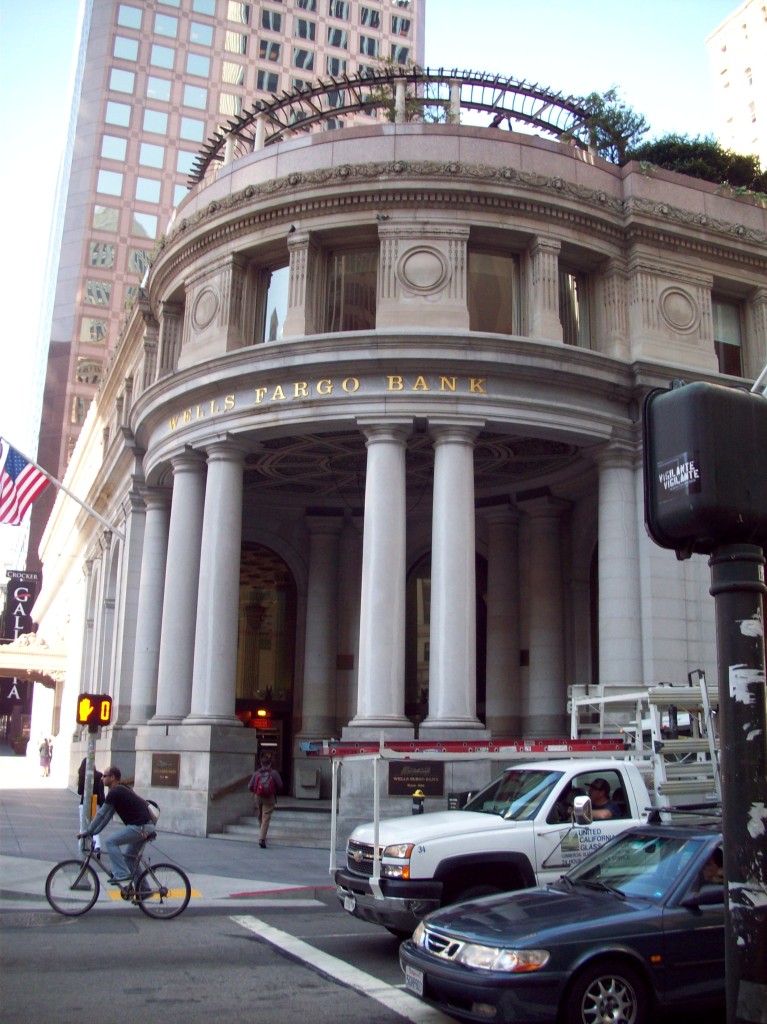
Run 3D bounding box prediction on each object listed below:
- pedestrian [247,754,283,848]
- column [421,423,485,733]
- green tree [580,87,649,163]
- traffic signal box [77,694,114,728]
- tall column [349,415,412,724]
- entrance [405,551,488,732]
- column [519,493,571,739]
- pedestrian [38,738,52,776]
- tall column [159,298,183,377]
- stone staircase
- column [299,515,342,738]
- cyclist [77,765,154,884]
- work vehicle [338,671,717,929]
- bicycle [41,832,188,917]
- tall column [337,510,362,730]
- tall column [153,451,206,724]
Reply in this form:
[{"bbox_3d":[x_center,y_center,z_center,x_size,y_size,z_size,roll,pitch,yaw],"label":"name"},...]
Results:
[{"bbox_3d":[-2.274,5.522,20.900,0.620,1.770,0.520,0,-12,7],"label":"pedestrian"},{"bbox_3d":[1.520,1.316,23.964,1.370,6.760,1.370,2,-13,-1],"label":"column"},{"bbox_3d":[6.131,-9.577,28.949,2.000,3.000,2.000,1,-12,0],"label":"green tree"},{"bbox_3d":[-4.001,2.730,15.148,0.490,0.443,0.260,6,-13,-20],"label":"traffic signal box"},{"bbox_3d":[0.035,1.309,22.521,1.300,6.250,1.300,1,-12,0],"label":"tall column"},{"bbox_3d":[1.764,4.881,33.012,2.650,7.640,0.600,-4,-14,23],"label":"entrance"},{"bbox_3d":[4.597,3.008,30.915,1.350,6.760,1.350,-4,-14,23],"label":"column"},{"bbox_3d":[-14.816,10.772,47.950,0.580,1.670,0.420,6,-13,-22],"label":"pedestrian"},{"bbox_3d":[-5.874,-4.535,30.152,0.720,2.580,0.580,8,-14,-26],"label":"tall column"},{"bbox_3d":[-1.940,6.340,22.052,2.850,0.660,1.400,-4,-13,22],"label":"stone staircase"},{"bbox_3d":[-1.923,3.515,33.902,1.350,6.760,1.350,2,-13,0],"label":"column"},{"bbox_3d":[-3.330,3.967,13.600,0.950,1.510,0.550,2,-13,0],"label":"cyclist"},{"bbox_3d":[2.382,3.419,12.428,5.700,2.750,2.070,6,-13,-21],"label":"work vehicle"},{"bbox_3d":[-3.217,4.462,13.486,1.770,1.020,0.600,2,-13,0],"label":"bicycle"},{"bbox_3d":[-0.419,3.257,31.408,1.280,6.280,1.280,1,-12,0],"label":"tall column"},{"bbox_3d":[-5.009,1.802,26.858,1.370,6.760,1.370,13,-17,-40],"label":"tall column"}]

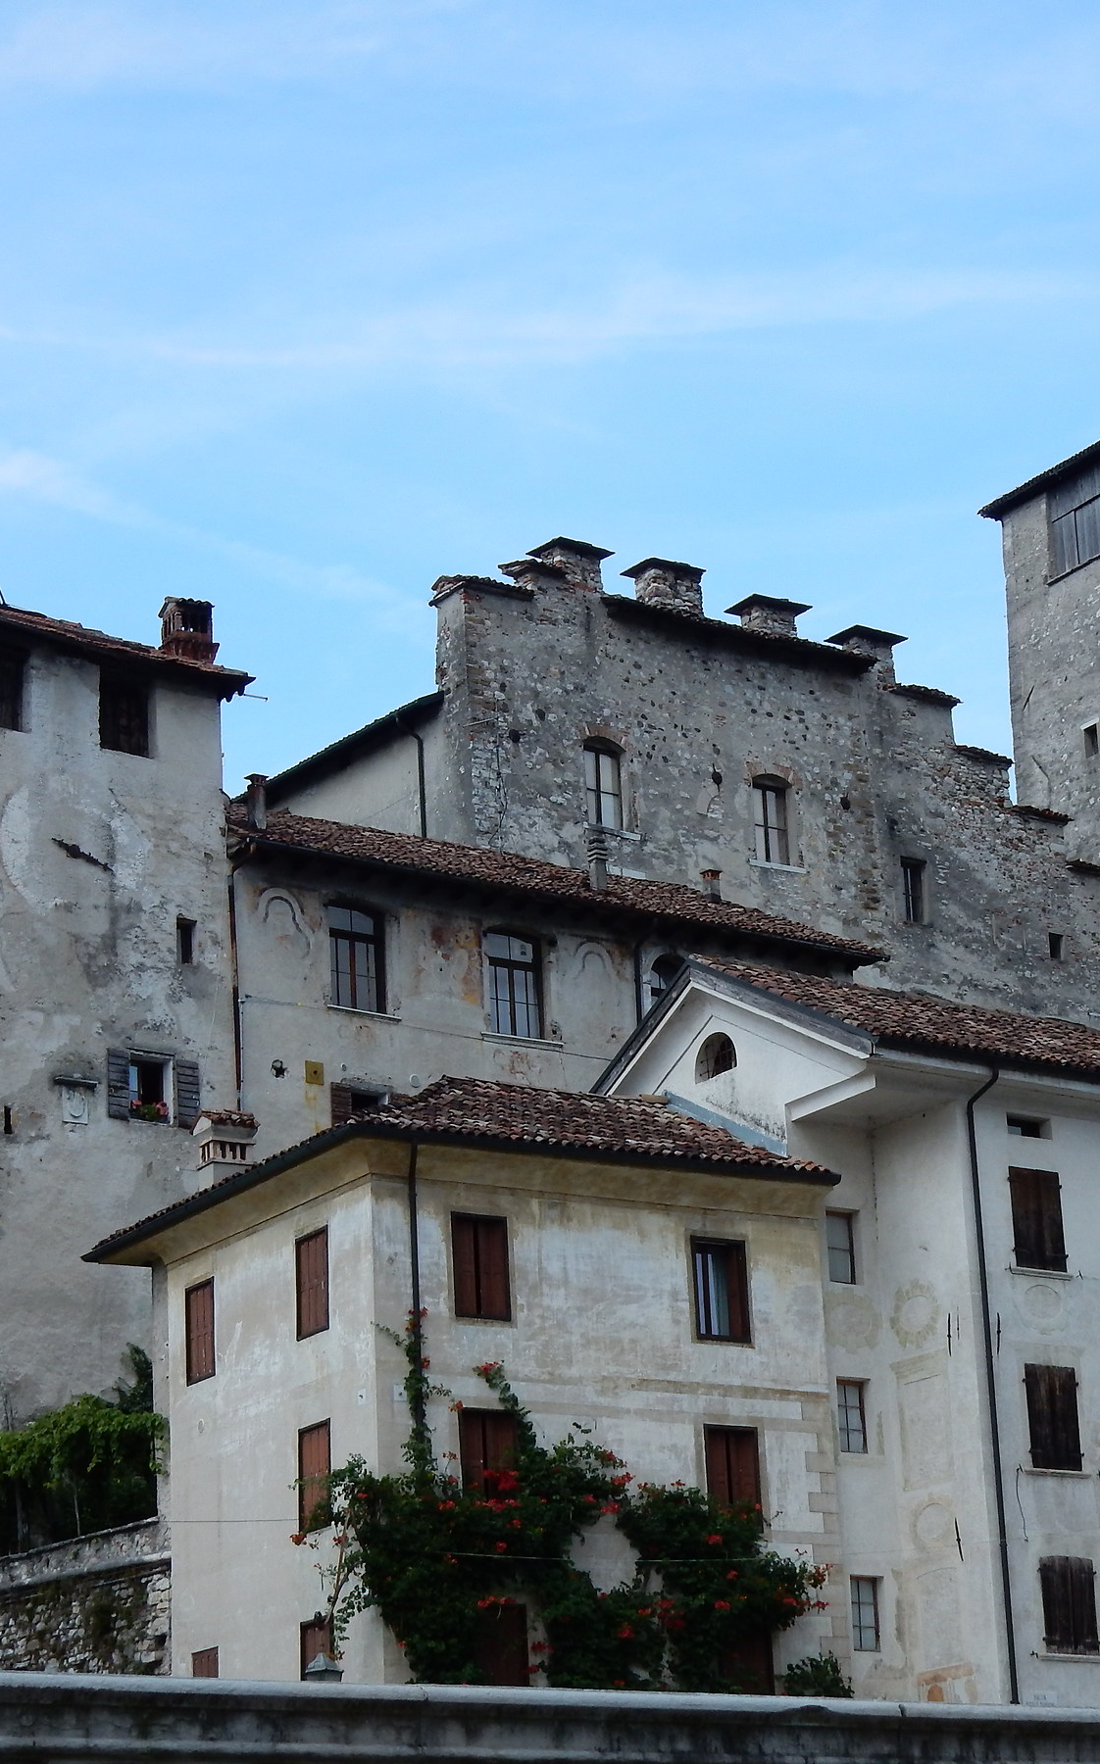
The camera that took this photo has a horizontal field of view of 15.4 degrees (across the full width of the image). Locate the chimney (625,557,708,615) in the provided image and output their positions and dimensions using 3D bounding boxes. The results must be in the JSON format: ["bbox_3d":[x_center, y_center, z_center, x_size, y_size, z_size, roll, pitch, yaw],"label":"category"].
[{"bbox_3d":[2.782,-6.792,98.337,1.624,1.401,1.242,11,-21,-36],"label":"chimney"}]

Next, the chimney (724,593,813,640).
[{"bbox_3d":[5.418,-6.213,100.185,1.878,1.050,1.129,11,-21,-36],"label":"chimney"}]

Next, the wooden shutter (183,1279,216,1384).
[{"bbox_3d":[-5.278,6.820,61.746,0.060,1.489,0.913,8,-20,-30],"label":"wooden shutter"}]

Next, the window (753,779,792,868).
[{"bbox_3d":[5.119,-1.327,93.094,1.186,1.956,0.200,11,-21,-38],"label":"window"}]

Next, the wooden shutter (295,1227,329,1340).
[{"bbox_3d":[-3.411,5.801,58.759,0.060,1.482,0.953,8,-20,-30],"label":"wooden shutter"}]

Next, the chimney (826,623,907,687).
[{"bbox_3d":[7.079,-4.885,91.129,1.499,1.050,1.235,11,-22,-35],"label":"chimney"}]

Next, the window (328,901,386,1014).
[{"bbox_3d":[-3.443,1.368,71.591,1.220,1.880,0.200,12,-23,-38],"label":"window"}]

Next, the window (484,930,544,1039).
[{"bbox_3d":[-0.687,1.873,73.832,1.240,1.920,0.200,12,-23,-38],"label":"window"}]

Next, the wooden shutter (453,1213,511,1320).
[{"bbox_3d":[-1.034,5.828,61.546,0.957,1.624,0.080,9,-21,-31],"label":"wooden shutter"}]

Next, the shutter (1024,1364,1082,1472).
[{"bbox_3d":[7.273,7.729,58.798,0.984,1.506,0.060,11,-21,-36],"label":"shutter"}]

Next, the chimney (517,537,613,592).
[{"bbox_3d":[0.478,-6.903,91.579,1.574,1.150,1.214,11,-21,-38],"label":"chimney"}]

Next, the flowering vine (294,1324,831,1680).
[{"bbox_3d":[0.329,9.016,57.229,8.246,5.589,1.000,8,-20,-30],"label":"flowering vine"}]

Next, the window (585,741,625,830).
[{"bbox_3d":[1.106,-1.969,85.138,0.980,1.860,0.200,11,-22,-35],"label":"window"}]

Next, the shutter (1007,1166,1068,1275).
[{"bbox_3d":[6.841,4.736,57.111,0.993,1.412,0.060,11,-21,-38],"label":"shutter"}]

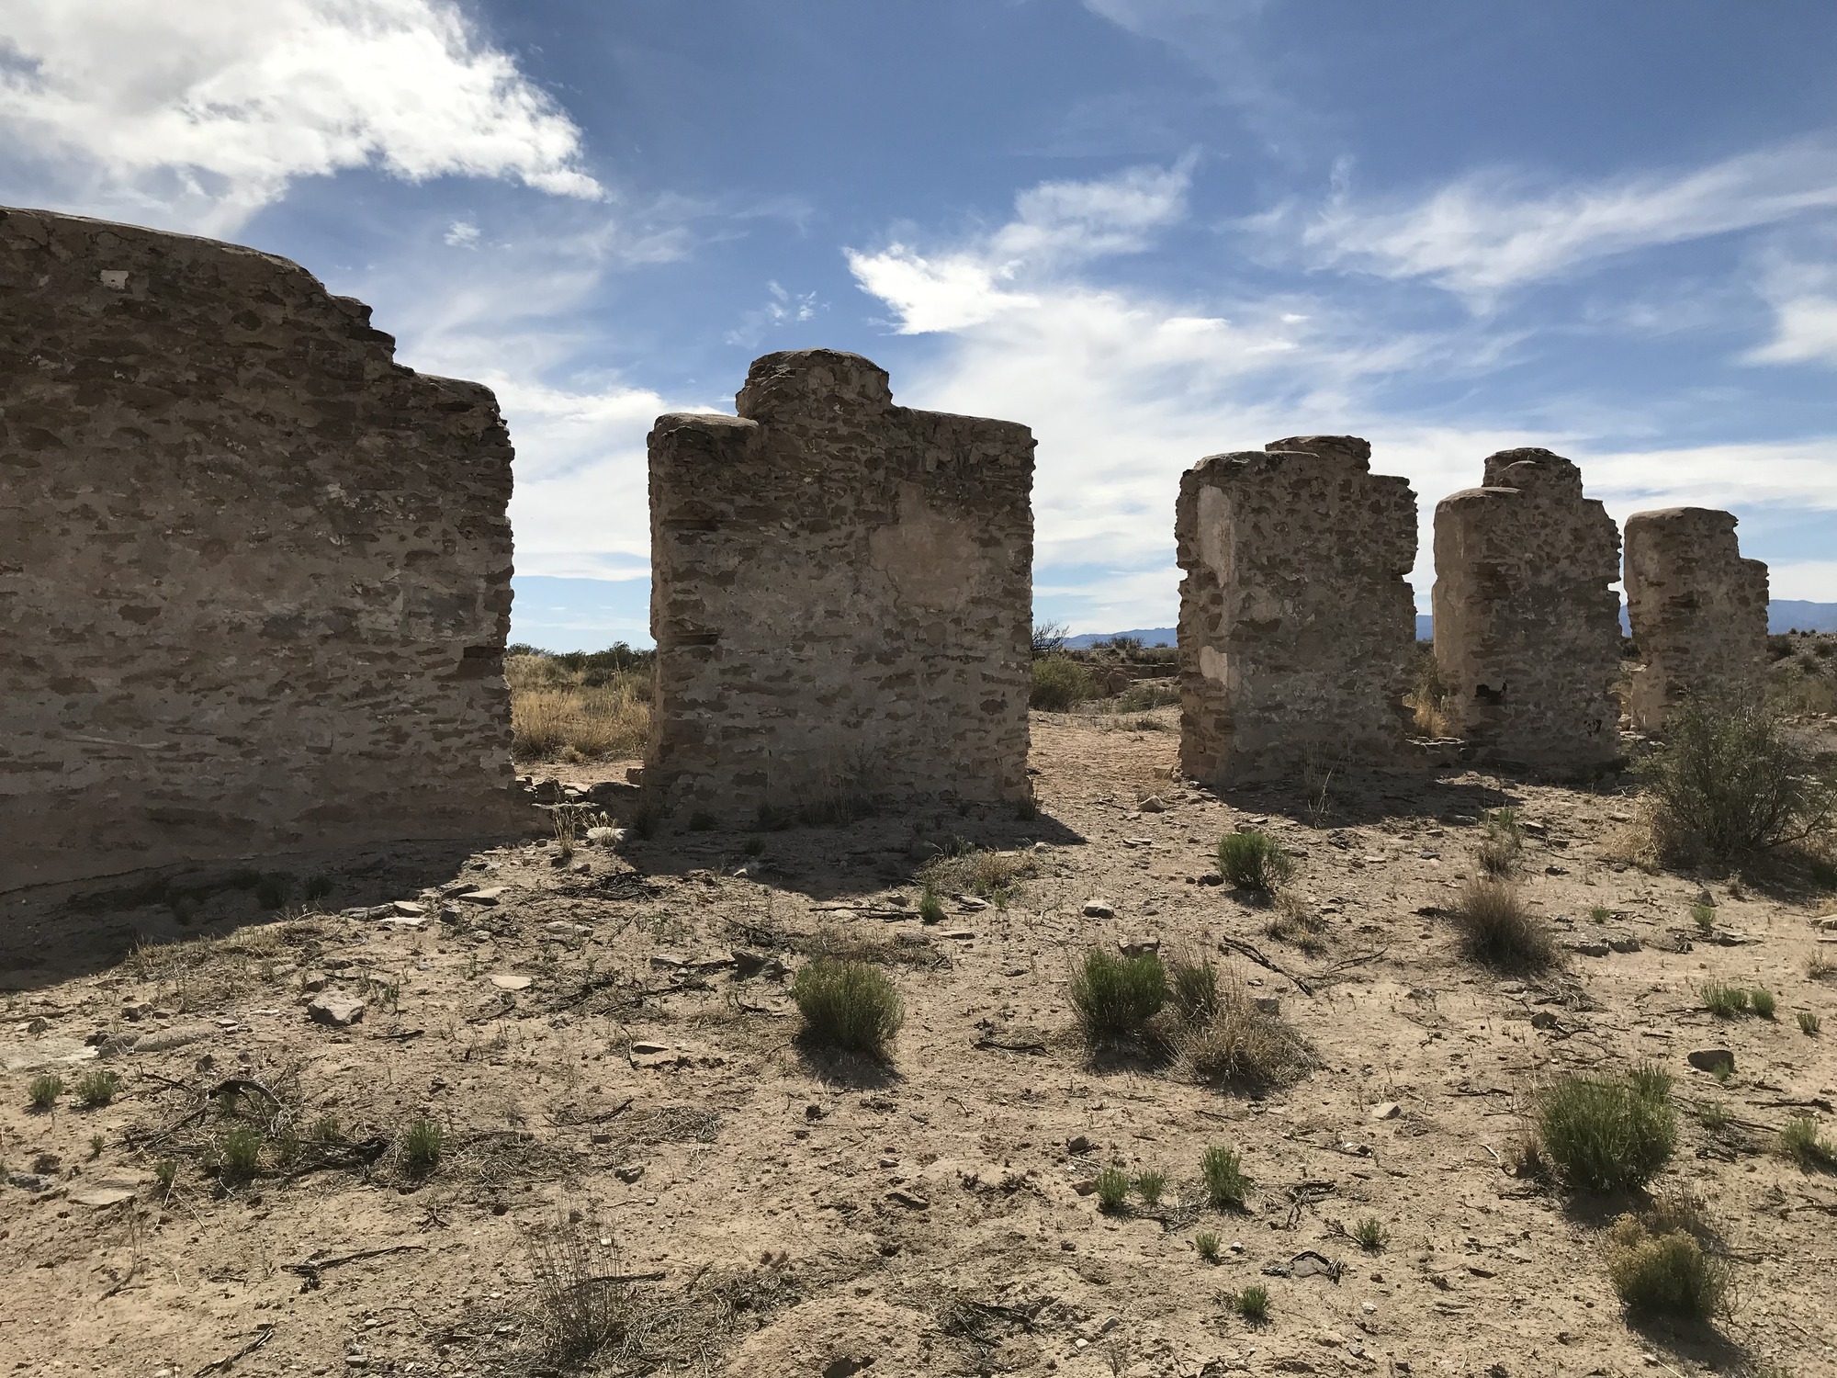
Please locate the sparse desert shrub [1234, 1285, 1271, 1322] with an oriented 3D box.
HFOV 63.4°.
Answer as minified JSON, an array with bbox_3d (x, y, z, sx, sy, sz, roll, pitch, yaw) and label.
[{"bbox_3d":[0.758,1.386,3.368,0.081,0.069,0.077,0,1,13],"label":"sparse desert shrub"}]

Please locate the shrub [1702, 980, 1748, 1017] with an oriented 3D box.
[{"bbox_3d":[3.269,1.243,6.016,0.198,0.134,0.168,0,2,0],"label":"shrub"}]

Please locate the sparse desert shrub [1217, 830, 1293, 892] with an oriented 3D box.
[{"bbox_3d":[1.966,0.987,8.658,0.443,0.327,0.399,0,2,0],"label":"sparse desert shrub"}]

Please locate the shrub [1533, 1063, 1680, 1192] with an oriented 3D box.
[{"bbox_3d":[1.948,1.234,4.204,0.398,0.307,0.378,1,1,25],"label":"shrub"}]

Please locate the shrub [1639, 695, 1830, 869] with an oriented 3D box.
[{"bbox_3d":[5.766,0.611,10.443,1.464,1.071,1.318,1,2,29],"label":"shrub"}]

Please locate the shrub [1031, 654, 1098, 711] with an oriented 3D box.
[{"bbox_3d":[2.306,-0.108,24.988,1.400,0.917,1.330,0,2,0],"label":"shrub"}]

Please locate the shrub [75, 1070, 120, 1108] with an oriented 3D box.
[{"bbox_3d":[-2.626,1.271,4.751,0.142,0.106,0.128,0,2,0],"label":"shrub"}]

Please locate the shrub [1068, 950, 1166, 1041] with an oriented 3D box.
[{"bbox_3d":[0.767,1.175,5.686,0.360,0.338,0.342,0,2,0],"label":"shrub"}]

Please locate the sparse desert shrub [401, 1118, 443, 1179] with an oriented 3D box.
[{"bbox_3d":[-1.426,1.314,4.285,0.116,0.142,0.110,0,1,-19],"label":"sparse desert shrub"}]

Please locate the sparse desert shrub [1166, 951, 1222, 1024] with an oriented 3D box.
[{"bbox_3d":[1.060,1.143,5.715,0.215,0.272,0.194,0,2,0],"label":"sparse desert shrub"}]

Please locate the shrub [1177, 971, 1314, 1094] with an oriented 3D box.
[{"bbox_3d":[1.158,1.187,5.268,0.489,0.320,0.440,0,1,12],"label":"shrub"}]

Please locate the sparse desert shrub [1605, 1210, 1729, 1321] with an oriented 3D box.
[{"bbox_3d":[1.712,1.304,3.397,0.282,0.212,0.254,0,2,0],"label":"sparse desert shrub"}]

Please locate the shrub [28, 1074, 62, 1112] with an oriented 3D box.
[{"bbox_3d":[-2.901,1.335,4.934,0.109,0.099,0.109,0,2,0],"label":"shrub"}]

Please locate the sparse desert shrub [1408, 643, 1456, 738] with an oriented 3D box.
[{"bbox_3d":[7.621,0.054,21.991,0.934,1.401,0.841,0,2,0],"label":"sparse desert shrub"}]

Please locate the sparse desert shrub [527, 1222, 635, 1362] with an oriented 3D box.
[{"bbox_3d":[-0.723,1.272,3.173,0.239,0.288,0.203,0,2,0],"label":"sparse desert shrub"}]

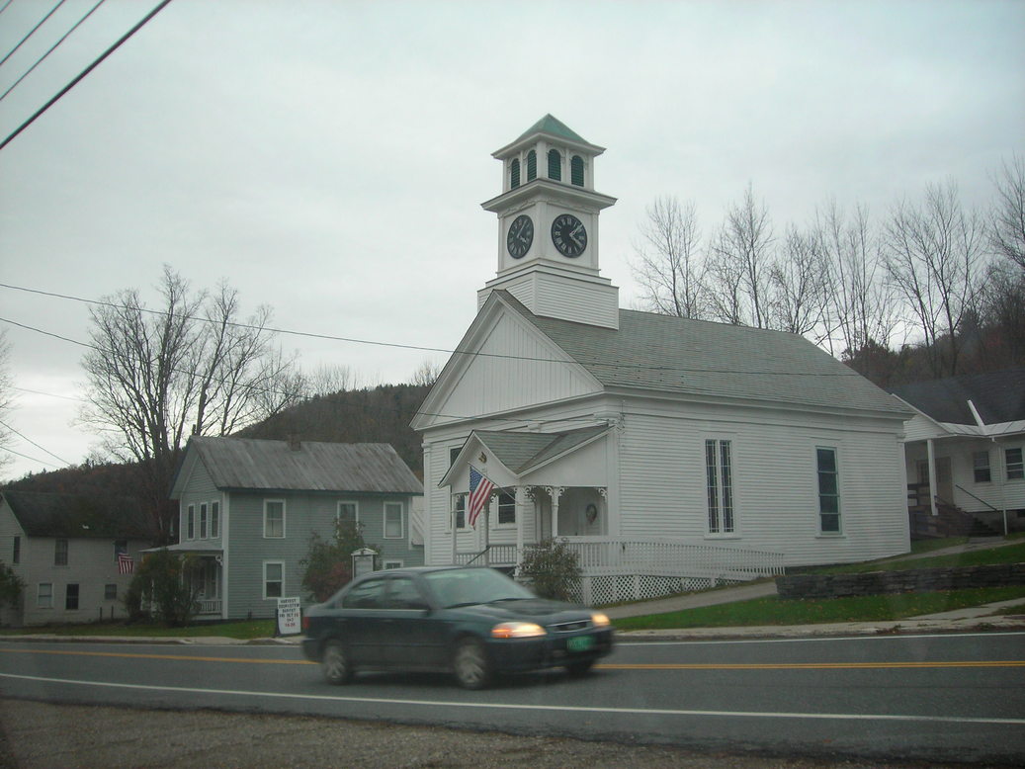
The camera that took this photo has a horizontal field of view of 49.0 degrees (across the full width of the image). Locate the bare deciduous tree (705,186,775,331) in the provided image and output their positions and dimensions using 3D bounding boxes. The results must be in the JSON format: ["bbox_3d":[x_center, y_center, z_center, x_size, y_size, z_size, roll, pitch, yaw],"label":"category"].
[{"bbox_3d":[12.929,-4.300,64.000,4.200,14.200,4.000,-1,-9,0],"label":"bare deciduous tree"}]

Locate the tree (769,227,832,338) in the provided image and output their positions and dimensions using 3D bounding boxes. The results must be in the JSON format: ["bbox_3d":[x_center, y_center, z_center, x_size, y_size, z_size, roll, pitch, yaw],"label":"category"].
[{"bbox_3d":[16.302,-3.064,64.000,3.800,11.700,3.600,-1,-9,0],"label":"tree"}]

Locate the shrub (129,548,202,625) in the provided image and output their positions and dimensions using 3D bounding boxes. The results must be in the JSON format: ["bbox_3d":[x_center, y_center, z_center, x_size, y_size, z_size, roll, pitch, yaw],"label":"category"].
[{"bbox_3d":[-12.247,7.130,39.500,2.500,2.750,2.300,-1,-9,0],"label":"shrub"}]

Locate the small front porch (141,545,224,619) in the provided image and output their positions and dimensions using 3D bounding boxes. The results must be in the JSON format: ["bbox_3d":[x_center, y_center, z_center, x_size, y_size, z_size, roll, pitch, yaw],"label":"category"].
[{"bbox_3d":[-13.402,7.872,45.163,1.850,2.950,5.600,5,-10,-33],"label":"small front porch"}]

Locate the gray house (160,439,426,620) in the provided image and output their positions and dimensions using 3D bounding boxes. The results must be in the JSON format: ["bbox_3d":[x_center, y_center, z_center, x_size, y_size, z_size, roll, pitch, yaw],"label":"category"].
[{"bbox_3d":[-9.237,6.056,48.309,9.490,7.370,6.530,5,-10,-33],"label":"gray house"}]

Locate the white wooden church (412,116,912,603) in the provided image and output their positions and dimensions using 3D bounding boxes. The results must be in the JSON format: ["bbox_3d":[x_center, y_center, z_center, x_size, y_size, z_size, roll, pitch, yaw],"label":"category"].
[{"bbox_3d":[4.024,-1.059,41.211,18.300,17.200,11.800,5,-11,-35],"label":"white wooden church"}]

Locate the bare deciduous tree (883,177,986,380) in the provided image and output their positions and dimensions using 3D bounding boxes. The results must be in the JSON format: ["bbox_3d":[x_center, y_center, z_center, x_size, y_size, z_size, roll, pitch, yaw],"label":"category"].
[{"bbox_3d":[23.947,-4.357,64.000,5.800,14.300,5.600,-1,-9,0],"label":"bare deciduous tree"}]

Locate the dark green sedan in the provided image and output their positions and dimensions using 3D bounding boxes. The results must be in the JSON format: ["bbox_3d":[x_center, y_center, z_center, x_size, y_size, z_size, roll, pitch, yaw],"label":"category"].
[{"bbox_3d":[-0.783,2.891,13.570,1.700,1.390,4.450,8,-15,-42],"label":"dark green sedan"}]

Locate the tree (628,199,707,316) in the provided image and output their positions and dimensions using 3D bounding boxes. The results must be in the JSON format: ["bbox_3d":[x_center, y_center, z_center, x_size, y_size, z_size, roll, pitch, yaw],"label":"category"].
[{"bbox_3d":[8.938,-3.907,64.000,4.600,13.400,4.400,-1,-9,0],"label":"tree"}]

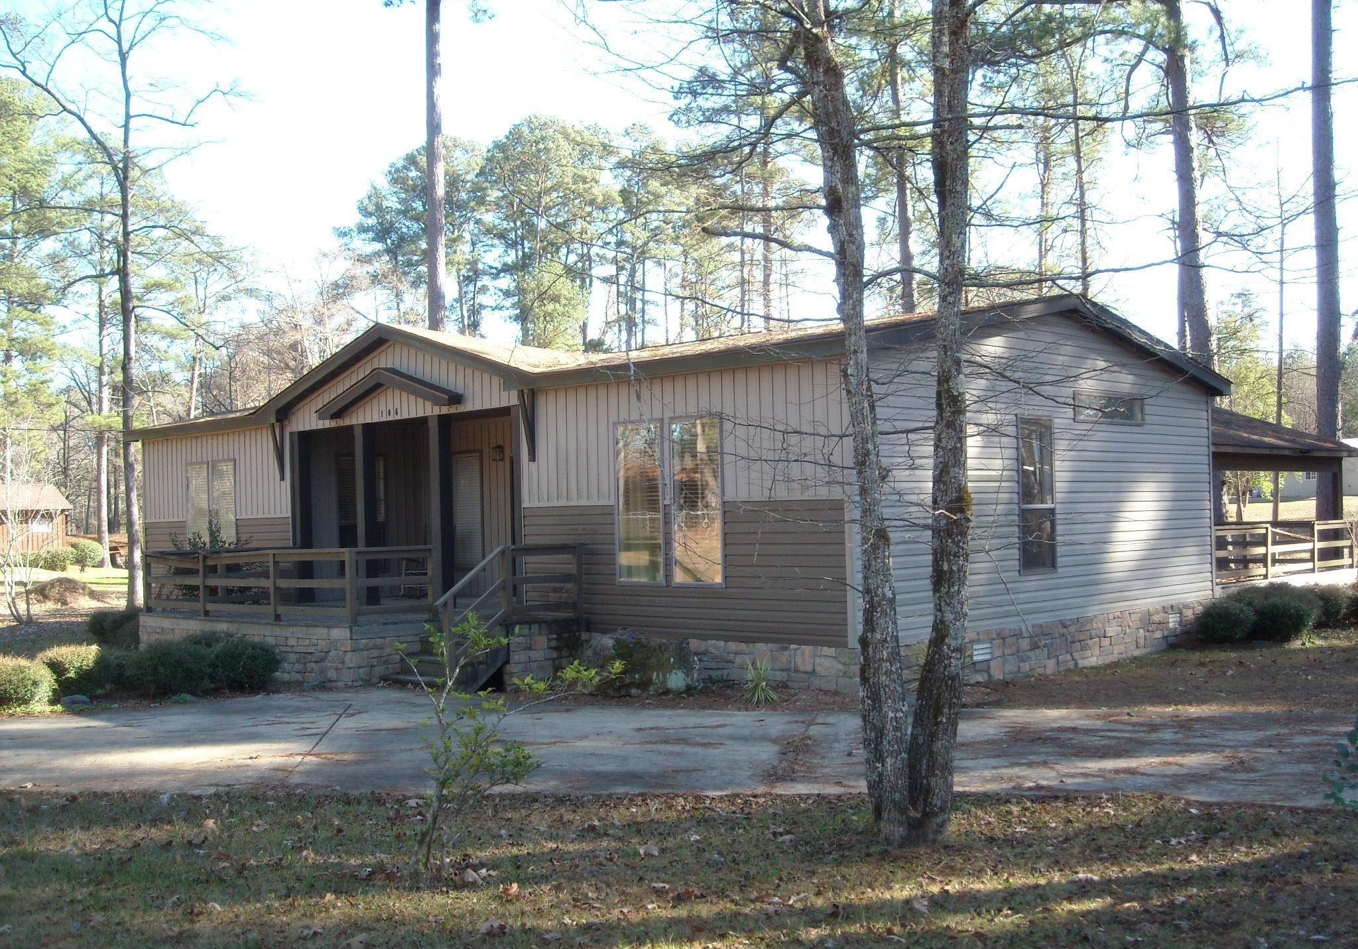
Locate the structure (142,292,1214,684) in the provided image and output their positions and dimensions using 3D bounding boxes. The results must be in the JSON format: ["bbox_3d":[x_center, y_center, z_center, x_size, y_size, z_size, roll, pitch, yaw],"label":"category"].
[{"bbox_3d":[-0.841,0.324,21.572,15.120,4.446,9.800,-3,-3,43],"label":"structure"}]

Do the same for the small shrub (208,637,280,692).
[{"bbox_3d":[-4.958,2.144,15.640,0.822,0.577,0.781,-1,-2,-18],"label":"small shrub"}]

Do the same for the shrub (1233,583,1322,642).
[{"bbox_3d":[8.252,1.870,18.887,1.227,0.775,1.165,-2,-2,23],"label":"shrub"}]

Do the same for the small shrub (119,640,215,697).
[{"bbox_3d":[-5.691,2.139,15.240,1.037,0.591,0.985,-1,-2,-21],"label":"small shrub"}]

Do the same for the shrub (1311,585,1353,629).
[{"bbox_3d":[9.804,1.965,20.589,0.637,0.636,0.605,-2,-2,25],"label":"shrub"}]

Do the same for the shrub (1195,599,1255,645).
[{"bbox_3d":[7.408,1.977,18.590,0.819,0.577,0.778,-2,-2,22],"label":"shrub"}]

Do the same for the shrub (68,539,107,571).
[{"bbox_3d":[-24.109,3.288,55.978,1.558,1.255,1.480,0,-2,-23],"label":"shrub"}]

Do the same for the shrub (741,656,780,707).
[{"bbox_3d":[0.800,2.006,13.442,0.374,0.449,0.355,-1,-2,3],"label":"shrub"}]

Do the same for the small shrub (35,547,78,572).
[{"bbox_3d":[-25.367,3.461,55.983,1.731,0.995,1.644,0,-2,-24],"label":"small shrub"}]

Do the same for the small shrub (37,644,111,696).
[{"bbox_3d":[-6.871,2.204,15.591,0.844,0.538,0.802,0,-2,-24],"label":"small shrub"}]

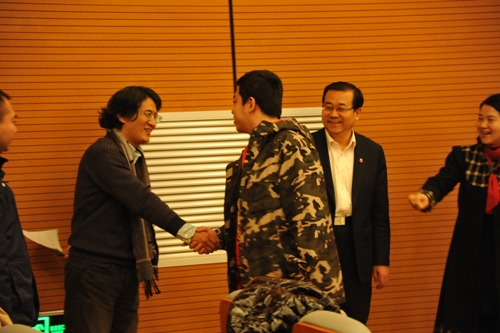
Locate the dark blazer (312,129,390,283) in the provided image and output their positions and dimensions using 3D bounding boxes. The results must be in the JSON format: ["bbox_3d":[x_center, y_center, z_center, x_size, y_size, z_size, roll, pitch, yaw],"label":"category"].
[{"bbox_3d":[0.430,0.180,8.450,0.490,0.710,0.270,-3,0,23],"label":"dark blazer"}]

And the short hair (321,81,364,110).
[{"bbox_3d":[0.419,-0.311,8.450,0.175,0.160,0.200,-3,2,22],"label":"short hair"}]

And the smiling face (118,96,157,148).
[{"bbox_3d":[-0.466,-0.185,7.870,0.140,0.210,0.160,6,5,35],"label":"smiling face"}]

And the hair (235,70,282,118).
[{"bbox_3d":[0.038,-0.290,7.600,0.205,0.190,0.175,-12,-4,23],"label":"hair"}]

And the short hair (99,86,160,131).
[{"bbox_3d":[-0.505,-0.245,7.920,0.250,0.200,0.190,6,5,35],"label":"short hair"}]

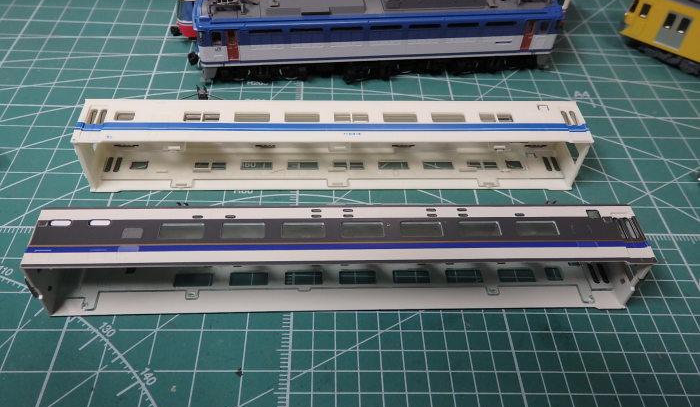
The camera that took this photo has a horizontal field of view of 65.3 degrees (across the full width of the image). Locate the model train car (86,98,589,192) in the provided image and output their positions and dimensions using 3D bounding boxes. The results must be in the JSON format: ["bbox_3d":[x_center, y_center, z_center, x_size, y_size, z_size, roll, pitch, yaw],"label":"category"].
[{"bbox_3d":[-0.003,-0.017,0.152,0.135,0.019,0.019,0,48,-4],"label":"model train car"}]

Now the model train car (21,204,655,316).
[{"bbox_3d":[-0.001,0.012,0.126,0.134,0.019,0.018,0,48,-3],"label":"model train car"}]

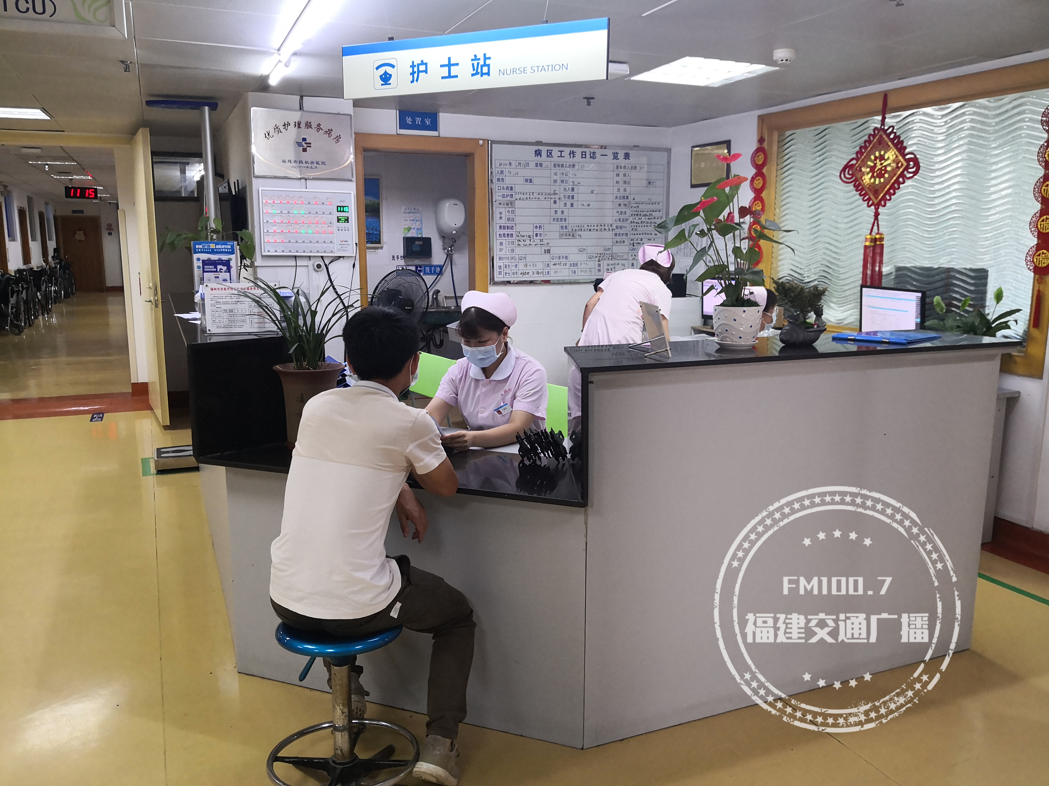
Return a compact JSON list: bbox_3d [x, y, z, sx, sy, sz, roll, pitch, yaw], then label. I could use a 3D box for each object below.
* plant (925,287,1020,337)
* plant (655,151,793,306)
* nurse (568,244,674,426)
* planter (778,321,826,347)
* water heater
[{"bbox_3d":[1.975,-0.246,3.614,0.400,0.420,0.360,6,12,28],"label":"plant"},{"bbox_3d":[0.650,-0.527,2.648,0.430,0.490,0.380,3,11,14],"label":"plant"},{"bbox_3d":[0.530,-0.027,4.283,0.520,1.460,0.600,5,11,24],"label":"nurse"},{"bbox_3d":[0.893,-0.203,2.650,0.150,0.085,0.115,3,11,18],"label":"planter"},{"bbox_3d":[-0.663,-1.539,7.350,0.255,0.420,0.250,-4,11,-21],"label":"water heater"}]

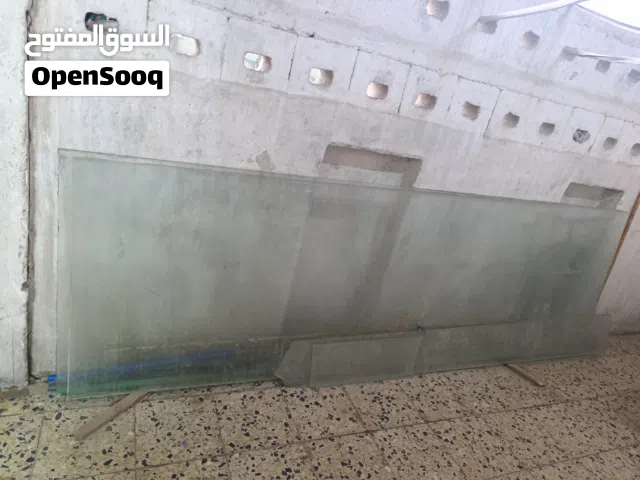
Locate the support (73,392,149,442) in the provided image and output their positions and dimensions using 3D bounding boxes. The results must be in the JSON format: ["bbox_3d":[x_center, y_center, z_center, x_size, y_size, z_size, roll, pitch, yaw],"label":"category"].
[{"bbox_3d":[-0.689,0.585,1.448,0.038,0.016,0.286,20,21,20],"label":"support"}]

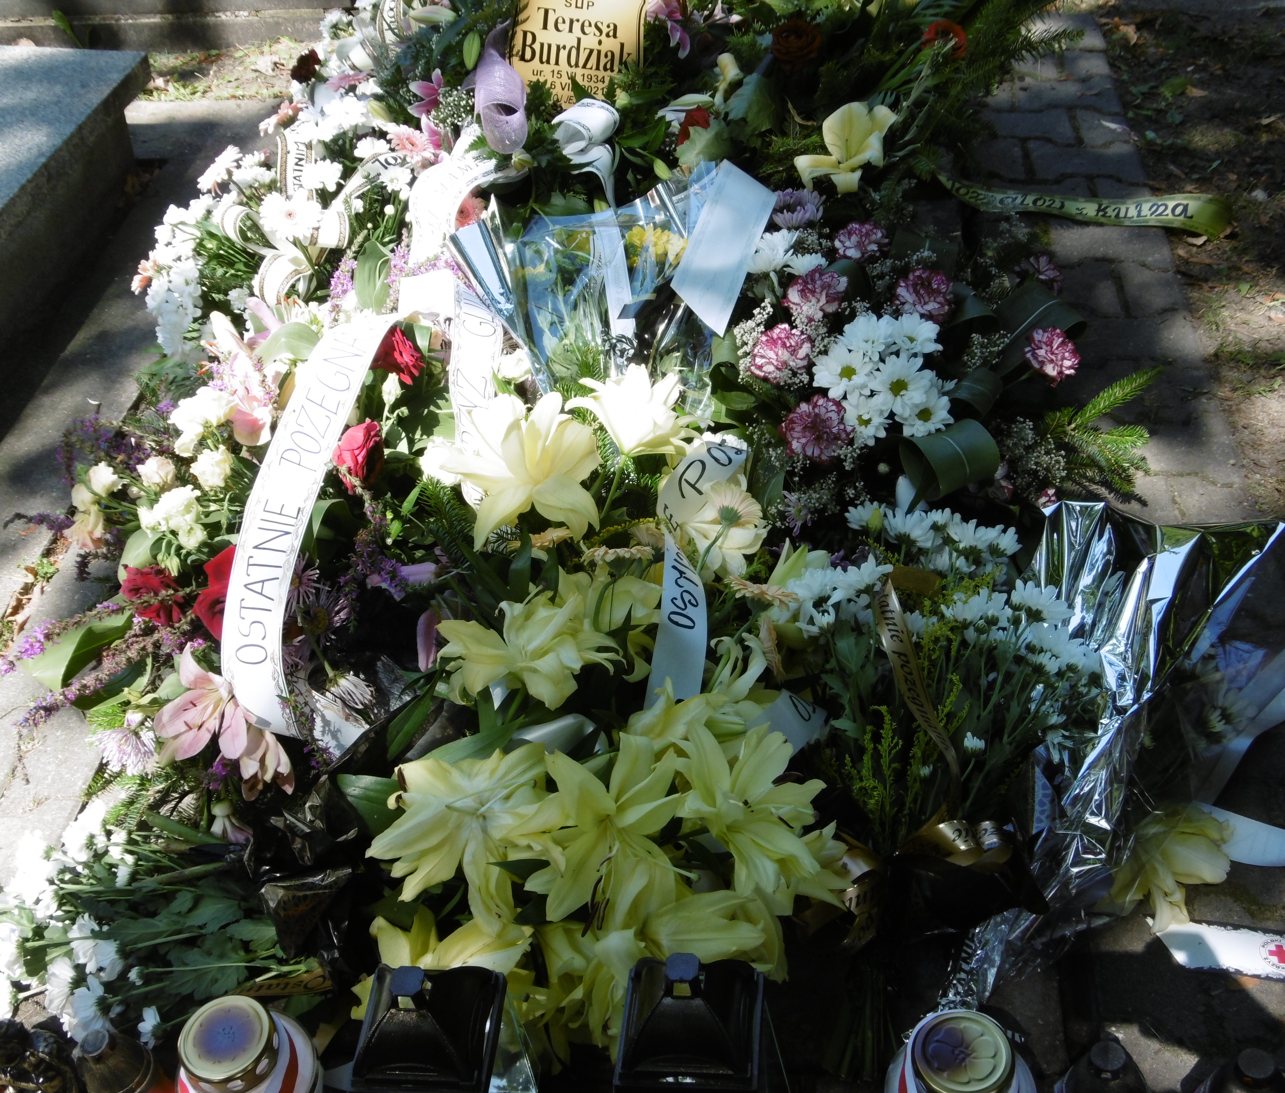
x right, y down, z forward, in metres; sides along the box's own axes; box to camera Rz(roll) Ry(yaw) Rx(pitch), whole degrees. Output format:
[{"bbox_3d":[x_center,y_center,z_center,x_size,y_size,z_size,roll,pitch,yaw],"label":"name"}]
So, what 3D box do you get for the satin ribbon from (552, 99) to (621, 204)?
[{"bbox_3d":[-0.075,-0.524,2.120,0.090,0.130,0.100,0,38,0],"label":"satin ribbon"}]

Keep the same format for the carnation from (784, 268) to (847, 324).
[{"bbox_3d":[0.200,-0.291,1.854,0.068,0.052,0.068,4,80,6],"label":"carnation"}]

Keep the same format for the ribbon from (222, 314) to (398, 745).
[{"bbox_3d":[-0.327,-0.046,1.727,0.139,0.130,0.498,8,74,11],"label":"ribbon"}]

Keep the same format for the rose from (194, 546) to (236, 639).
[{"bbox_3d":[-0.415,0.046,1.590,0.078,0.065,0.088,0,60,13],"label":"rose"}]

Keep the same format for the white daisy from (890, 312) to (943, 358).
[{"bbox_3d":[0.315,-0.244,1.850,0.062,0.028,0.060,0,54,-6],"label":"white daisy"}]

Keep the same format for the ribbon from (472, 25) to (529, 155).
[{"bbox_3d":[-0.205,-0.655,2.294,0.078,0.150,0.120,-4,40,-4],"label":"ribbon"}]

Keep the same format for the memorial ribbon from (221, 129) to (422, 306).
[{"bbox_3d":[-0.412,-0.416,2.020,0.250,0.170,0.270,0,38,0],"label":"memorial ribbon"}]

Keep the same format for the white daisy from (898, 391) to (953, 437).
[{"bbox_3d":[0.317,-0.148,1.790,0.062,0.028,0.058,0,60,0],"label":"white daisy"}]

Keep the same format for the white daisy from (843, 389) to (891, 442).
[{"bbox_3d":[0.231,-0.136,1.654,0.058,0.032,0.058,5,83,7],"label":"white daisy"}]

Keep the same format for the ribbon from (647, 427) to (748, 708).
[{"bbox_3d":[0.053,0.020,1.570,0.105,0.090,0.340,4,52,7],"label":"ribbon"}]

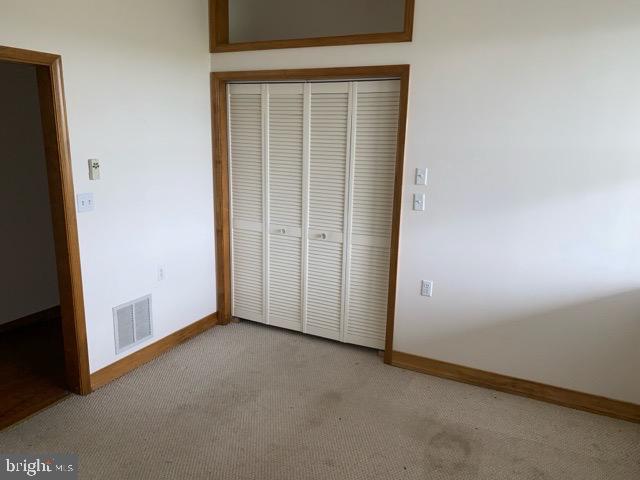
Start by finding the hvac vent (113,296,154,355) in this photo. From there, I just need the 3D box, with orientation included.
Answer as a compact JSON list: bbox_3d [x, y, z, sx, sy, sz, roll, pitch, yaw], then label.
[{"bbox_3d":[-1.342,0.607,3.493,0.018,0.347,0.350,8,14,26],"label":"hvac vent"}]

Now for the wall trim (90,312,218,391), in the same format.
[{"bbox_3d":[-1.231,0.828,3.791,0.018,0.111,1.323,8,14,26],"label":"wall trim"}]

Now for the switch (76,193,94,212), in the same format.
[{"bbox_3d":[-1.462,-0.234,3.021,0.014,0.116,0.116,8,14,26],"label":"switch"}]

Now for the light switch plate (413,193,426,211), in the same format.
[{"bbox_3d":[0.692,-0.261,3.353,0.074,0.116,0.015,8,14,26],"label":"light switch plate"}]

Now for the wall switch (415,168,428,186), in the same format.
[{"bbox_3d":[0.699,-0.435,3.312,0.074,0.116,0.015,8,14,26],"label":"wall switch"}]

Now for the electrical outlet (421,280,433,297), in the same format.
[{"bbox_3d":[0.767,0.352,3.447,0.073,0.118,0.014,8,14,26],"label":"electrical outlet"}]

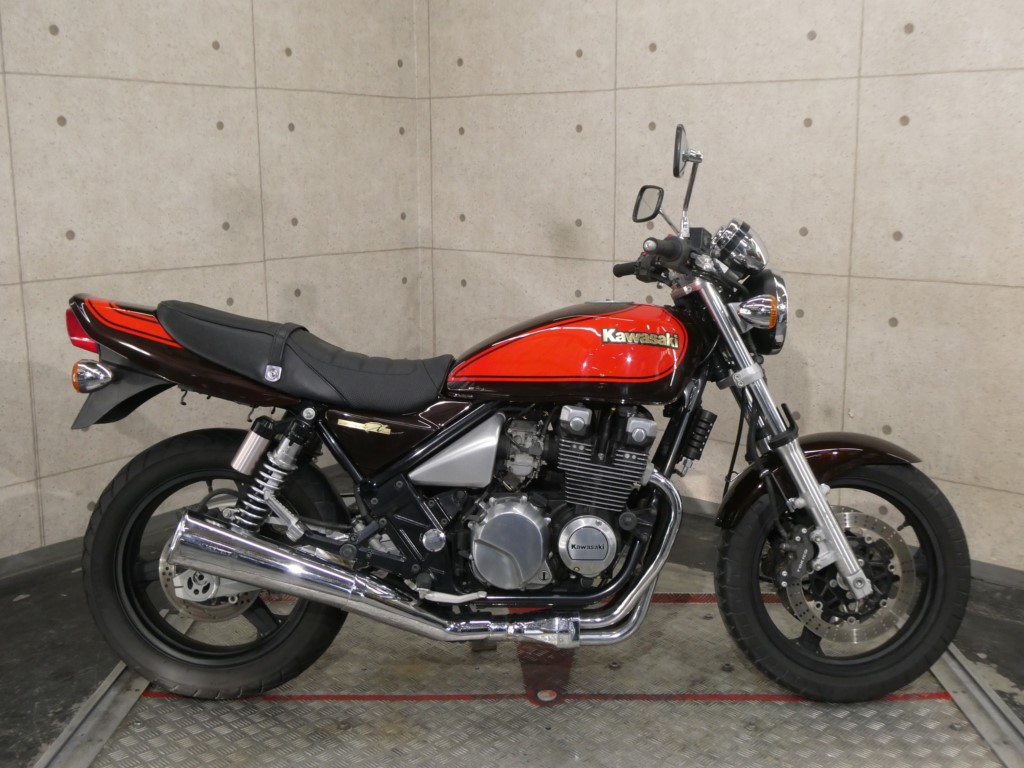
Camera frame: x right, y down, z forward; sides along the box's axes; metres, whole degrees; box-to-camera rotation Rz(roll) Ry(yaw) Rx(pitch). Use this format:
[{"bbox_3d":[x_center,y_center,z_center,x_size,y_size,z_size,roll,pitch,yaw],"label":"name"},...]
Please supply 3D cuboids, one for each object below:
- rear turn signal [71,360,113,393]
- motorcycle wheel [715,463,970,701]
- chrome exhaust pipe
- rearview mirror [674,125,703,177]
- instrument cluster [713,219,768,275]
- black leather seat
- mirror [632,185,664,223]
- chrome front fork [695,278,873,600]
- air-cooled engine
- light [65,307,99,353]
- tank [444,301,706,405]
[{"bbox_3d":[-0.916,-0.016,2.388,0.092,0.070,0.085,0,3,1],"label":"rear turn signal"},{"bbox_3d":[0.769,0.441,2.551,0.600,0.600,0.125,0,2,0],"label":"motorcycle wheel"},{"bbox_3d":[-0.185,0.394,2.516,1.120,0.401,0.430,0,3,1],"label":"chrome exhaust pipe"},{"bbox_3d":[0.340,-0.460,2.154,0.055,0.090,0.125,6,4,13],"label":"rearview mirror"},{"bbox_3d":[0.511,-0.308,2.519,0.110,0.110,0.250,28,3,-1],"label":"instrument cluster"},{"bbox_3d":[-0.478,-0.066,2.543,0.696,0.257,0.270,0,3,1],"label":"black leather seat"},{"bbox_3d":[0.364,-0.473,2.879,0.050,0.090,0.125,9,-1,-19],"label":"mirror"},{"bbox_3d":[0.605,0.120,2.538,0.080,0.804,0.260,-28,2,2],"label":"chrome front fork"},{"bbox_3d":[0.107,0.244,2.550,0.416,0.412,0.460,0,3,1],"label":"air-cooled engine"},{"bbox_3d":[-0.984,-0.124,2.547,0.105,0.099,0.190,0,3,1],"label":"light"},{"bbox_3d":[0.151,-0.074,2.535,0.591,0.227,0.300,0,3,1],"label":"tank"}]

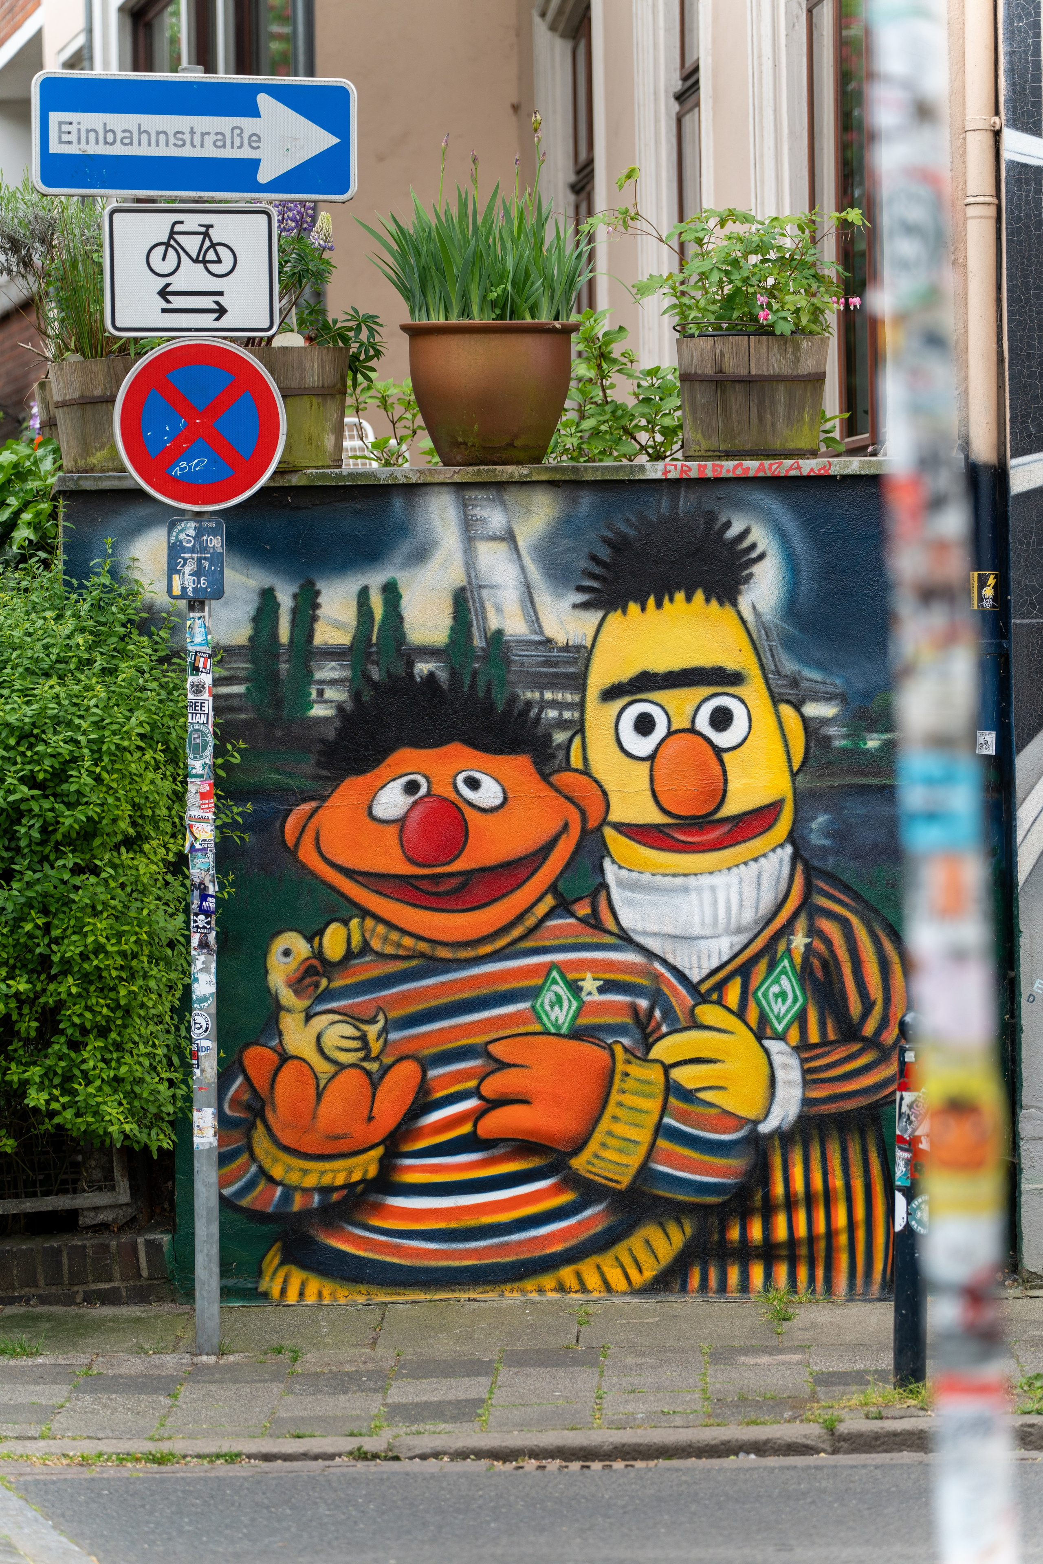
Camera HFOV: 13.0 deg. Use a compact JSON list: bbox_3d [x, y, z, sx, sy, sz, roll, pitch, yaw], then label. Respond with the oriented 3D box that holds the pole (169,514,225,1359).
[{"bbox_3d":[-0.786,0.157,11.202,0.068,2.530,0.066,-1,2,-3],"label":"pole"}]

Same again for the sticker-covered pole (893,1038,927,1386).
[{"bbox_3d":[0.918,0.985,10.745,0.078,0.880,0.078,0,2,2],"label":"sticker-covered pole"}]

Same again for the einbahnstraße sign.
[{"bbox_3d":[-0.796,-1.570,11.100,0.795,0.303,0.030,0,2,-5],"label":"einbahnstraße sign"}]

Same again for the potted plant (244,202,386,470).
[{"bbox_3d":[-0.612,-1.203,12.020,0.510,0.770,0.470,-1,2,2],"label":"potted plant"}]

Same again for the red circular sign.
[{"bbox_3d":[-0.781,-0.871,11.100,0.422,0.422,0.030,-1,2,-3],"label":"red circular sign"}]

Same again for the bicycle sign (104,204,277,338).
[{"bbox_3d":[-0.800,-1.242,11.100,0.420,0.317,0.030,-1,2,-3],"label":"bicycle sign"}]

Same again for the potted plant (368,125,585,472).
[{"bbox_3d":[-0.119,-1.285,11.980,0.600,0.920,0.550,-1,2,2],"label":"potted plant"}]

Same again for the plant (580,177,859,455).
[{"bbox_3d":[0.532,-1.216,11.930,0.720,0.745,0.560,-1,2,2],"label":"plant"}]

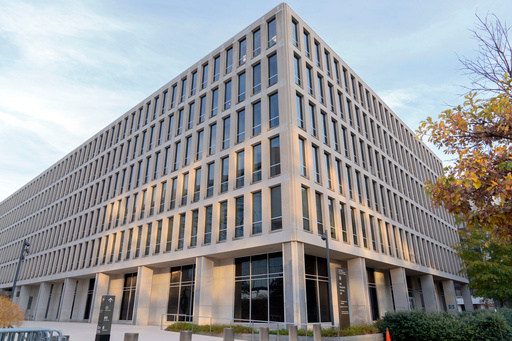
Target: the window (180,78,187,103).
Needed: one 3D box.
[{"bbox_3d":[-6.885,-7.562,32.605,0.920,2.856,0.150,-19,-30,38],"label":"window"}]

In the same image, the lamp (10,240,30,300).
[{"bbox_3d":[-13.576,6.406,19.399,0.550,4.867,0.350,-6,-24,14],"label":"lamp"}]

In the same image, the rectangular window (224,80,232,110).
[{"bbox_3d":[-2.571,-6.909,31.317,1.056,3.025,0.197,-19,-30,38],"label":"rectangular window"}]

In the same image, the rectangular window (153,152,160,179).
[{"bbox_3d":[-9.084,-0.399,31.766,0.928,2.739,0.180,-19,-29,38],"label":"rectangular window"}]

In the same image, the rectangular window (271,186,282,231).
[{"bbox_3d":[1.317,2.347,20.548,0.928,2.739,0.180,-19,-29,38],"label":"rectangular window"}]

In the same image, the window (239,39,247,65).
[{"bbox_3d":[-1.215,-10.605,30.673,1.040,2.970,0.180,-19,-29,38],"label":"window"}]

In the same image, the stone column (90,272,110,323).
[{"bbox_3d":[-15.673,12.688,34.160,0.713,4.585,1.102,-19,-29,38],"label":"stone column"}]

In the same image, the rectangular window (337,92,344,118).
[{"bbox_3d":[8.177,-6.222,32.999,0.197,3.025,1.056,-19,-30,38],"label":"rectangular window"}]

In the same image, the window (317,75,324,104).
[{"bbox_3d":[5.209,-6.519,27.759,0.178,2.705,0.972,-19,-29,38],"label":"window"}]

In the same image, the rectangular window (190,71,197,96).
[{"bbox_3d":[-5.726,-7.971,31.644,0.920,2.856,0.150,-19,-30,38],"label":"rectangular window"}]

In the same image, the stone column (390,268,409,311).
[{"bbox_3d":[13.773,11.908,32.452,1.220,4.900,0.850,-19,-29,38],"label":"stone column"}]

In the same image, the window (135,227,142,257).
[{"bbox_3d":[-10.337,6.413,30.094,0.920,2.856,0.150,-19,-30,38],"label":"window"}]

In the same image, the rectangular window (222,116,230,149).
[{"bbox_3d":[-2.415,-3.203,29.199,1.020,3.000,0.200,-19,-30,38],"label":"rectangular window"}]

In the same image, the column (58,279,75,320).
[{"bbox_3d":[-23.226,15.938,41.902,0.850,4.900,1.220,-19,-29,38],"label":"column"}]

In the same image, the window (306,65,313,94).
[{"bbox_3d":[4.127,-6.982,26.654,0.178,2.705,0.972,-19,-29,38],"label":"window"}]

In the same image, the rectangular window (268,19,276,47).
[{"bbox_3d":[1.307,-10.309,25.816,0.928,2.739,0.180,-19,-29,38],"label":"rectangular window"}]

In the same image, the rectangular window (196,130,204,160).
[{"bbox_3d":[-4.646,-2.131,29.060,0.972,2.705,0.178,-19,-29,38],"label":"rectangular window"}]

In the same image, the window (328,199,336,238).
[{"bbox_3d":[5.616,3.571,25.442,0.200,3.000,1.020,-19,-30,38],"label":"window"}]

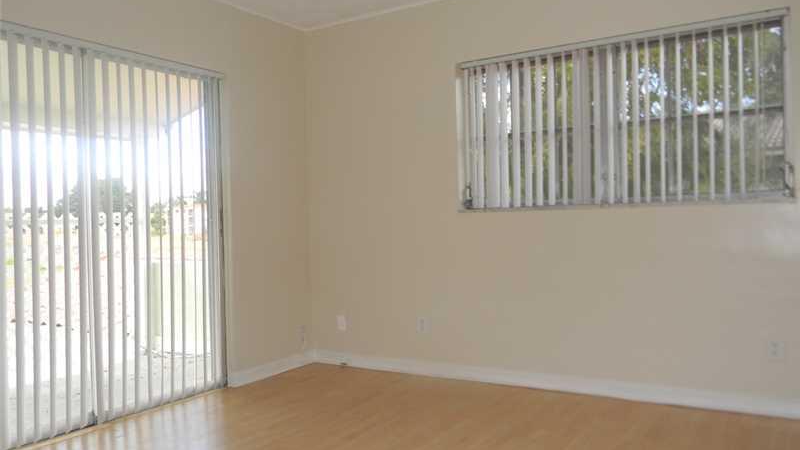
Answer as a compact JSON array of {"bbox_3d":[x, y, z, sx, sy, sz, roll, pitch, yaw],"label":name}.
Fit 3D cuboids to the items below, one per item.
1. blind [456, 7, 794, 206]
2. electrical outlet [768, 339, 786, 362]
[{"bbox_3d":[1.170,-0.592,3.707,1.821,0.945,0.085,-1,0,33],"label":"blind"},{"bbox_3d":[1.885,0.627,3.235,0.075,0.115,0.012,-1,0,33],"label":"electrical outlet"}]

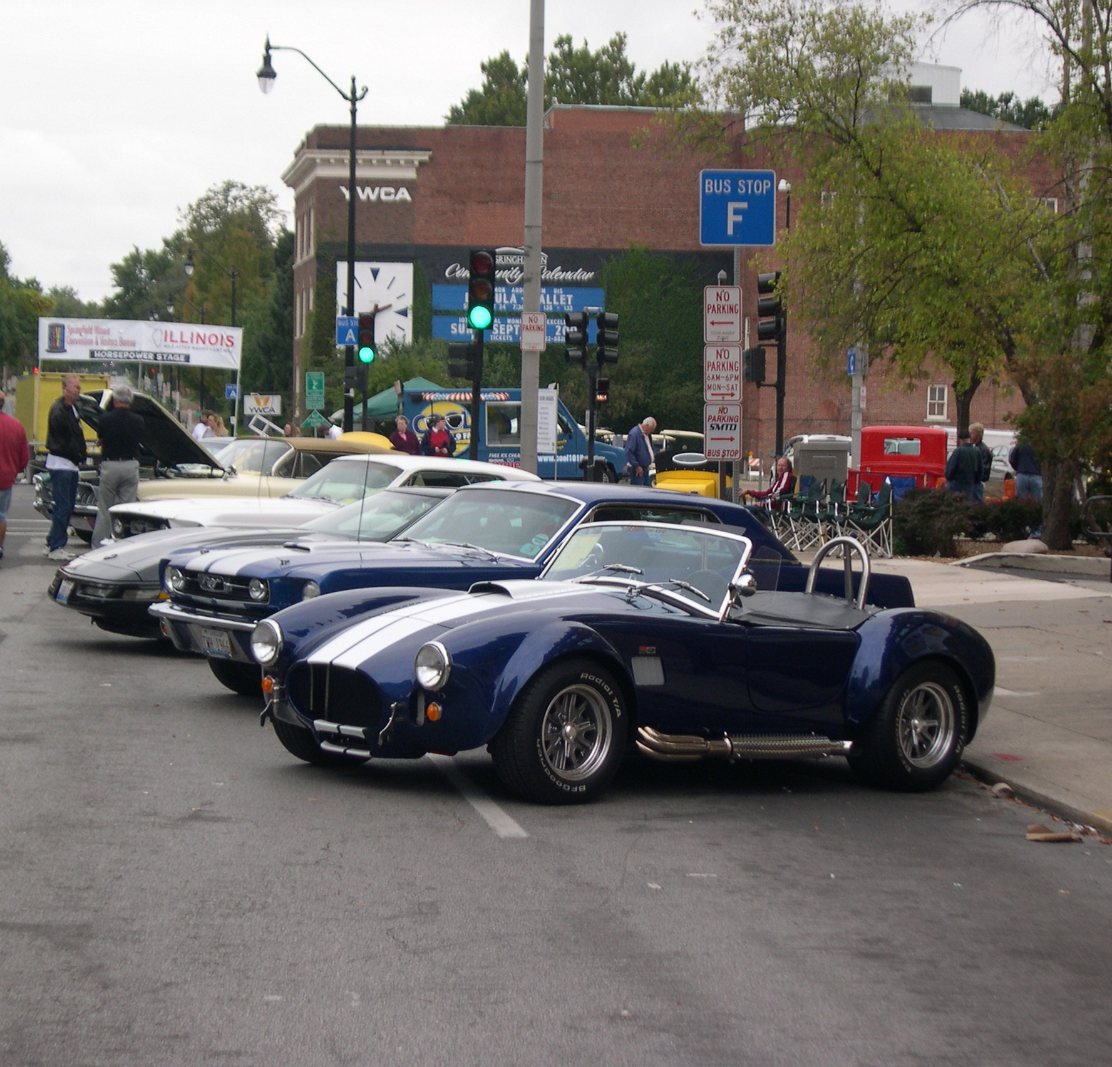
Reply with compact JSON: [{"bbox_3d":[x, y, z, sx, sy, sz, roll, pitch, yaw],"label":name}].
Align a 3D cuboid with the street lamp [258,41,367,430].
[{"bbox_3d":[-5.466,-6.134,66.300,2.450,10.134,0.450,0,3,-9],"label":"street lamp"}]

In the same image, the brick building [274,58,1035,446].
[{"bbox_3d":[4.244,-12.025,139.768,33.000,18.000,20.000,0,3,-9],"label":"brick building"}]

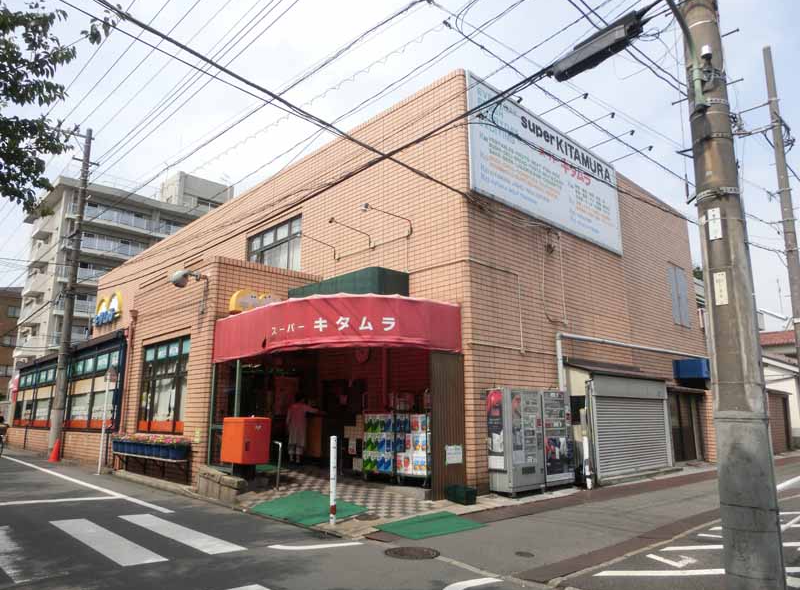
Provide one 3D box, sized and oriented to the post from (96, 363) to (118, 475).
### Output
[{"bbox_3d":[-7.646,3.201,14.471,0.350,2.850,0.150,11,-17,-42],"label":"post"}]

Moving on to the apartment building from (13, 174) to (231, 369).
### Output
[{"bbox_3d":[-27.126,1.721,56.507,18.500,24.700,11.800,12,-17,-43],"label":"apartment building"}]

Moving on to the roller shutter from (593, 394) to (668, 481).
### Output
[{"bbox_3d":[5.467,3.275,12.879,3.600,1.700,0.150,11,-17,-42],"label":"roller shutter"}]

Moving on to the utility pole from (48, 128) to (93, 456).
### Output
[{"bbox_3d":[-12.960,-0.529,21.981,0.380,13.335,0.380,10,-17,-42],"label":"utility pole"}]

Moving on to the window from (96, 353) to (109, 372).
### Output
[{"bbox_3d":[-9.238,2.093,17.233,0.080,0.500,1.050,12,-17,-43],"label":"window"}]

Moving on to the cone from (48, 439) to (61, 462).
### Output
[{"bbox_3d":[-11.504,5.179,18.570,0.370,0.690,0.370,7,-14,-30],"label":"cone"}]

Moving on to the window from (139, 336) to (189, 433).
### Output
[{"bbox_3d":[-5.818,2.255,13.688,0.180,2.250,3.000,11,-17,-42],"label":"window"}]

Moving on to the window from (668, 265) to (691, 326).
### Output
[{"bbox_3d":[9.326,0.042,18.441,1.420,2.000,0.100,12,-17,-43],"label":"window"}]

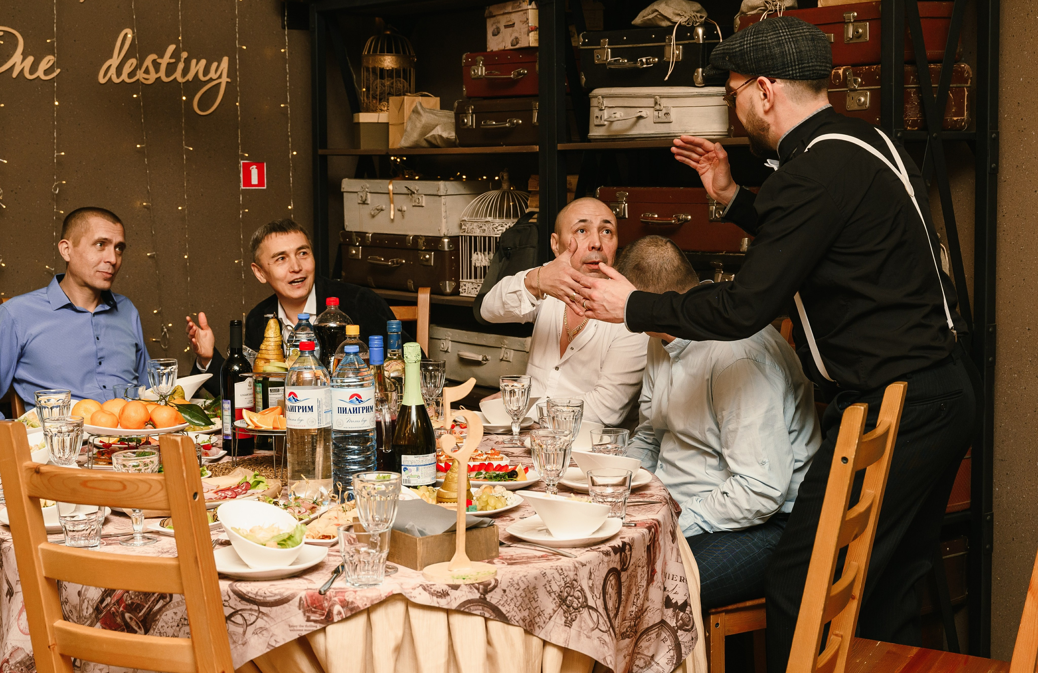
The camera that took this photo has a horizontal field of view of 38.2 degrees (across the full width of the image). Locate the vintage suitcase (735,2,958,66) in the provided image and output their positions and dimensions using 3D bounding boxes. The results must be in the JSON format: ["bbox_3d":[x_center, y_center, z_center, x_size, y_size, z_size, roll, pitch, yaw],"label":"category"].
[{"bbox_3d":[0.951,-0.857,4.384,0.340,0.176,0.570,-5,8,-39],"label":"vintage suitcase"}]

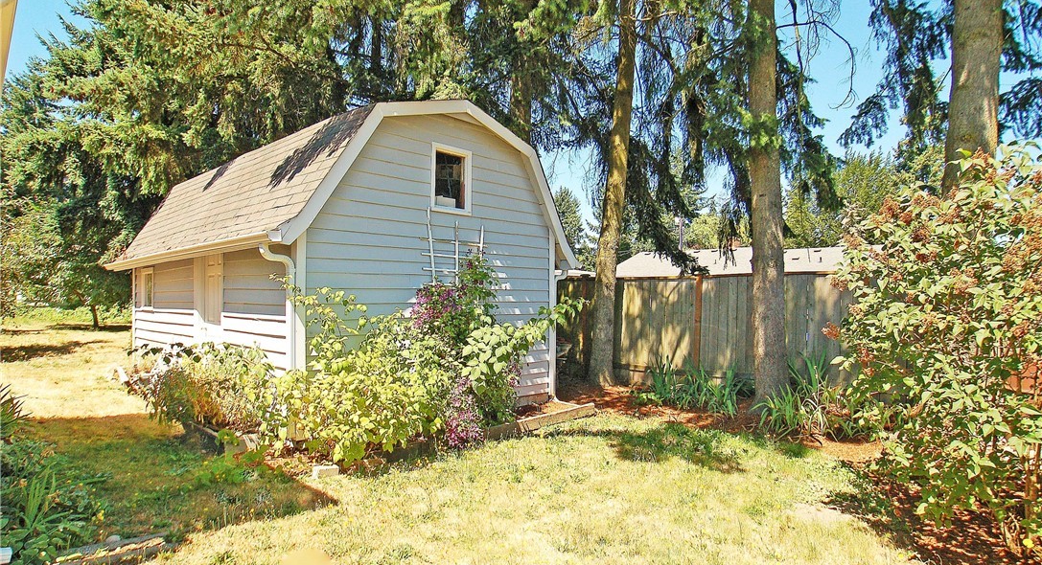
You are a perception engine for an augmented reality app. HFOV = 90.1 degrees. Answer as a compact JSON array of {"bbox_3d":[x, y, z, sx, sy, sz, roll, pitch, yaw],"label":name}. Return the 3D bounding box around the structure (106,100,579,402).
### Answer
[{"bbox_3d":[-3.863,-0.154,9.711,8.840,4.170,4.860,-2,-2,44],"label":"structure"}]

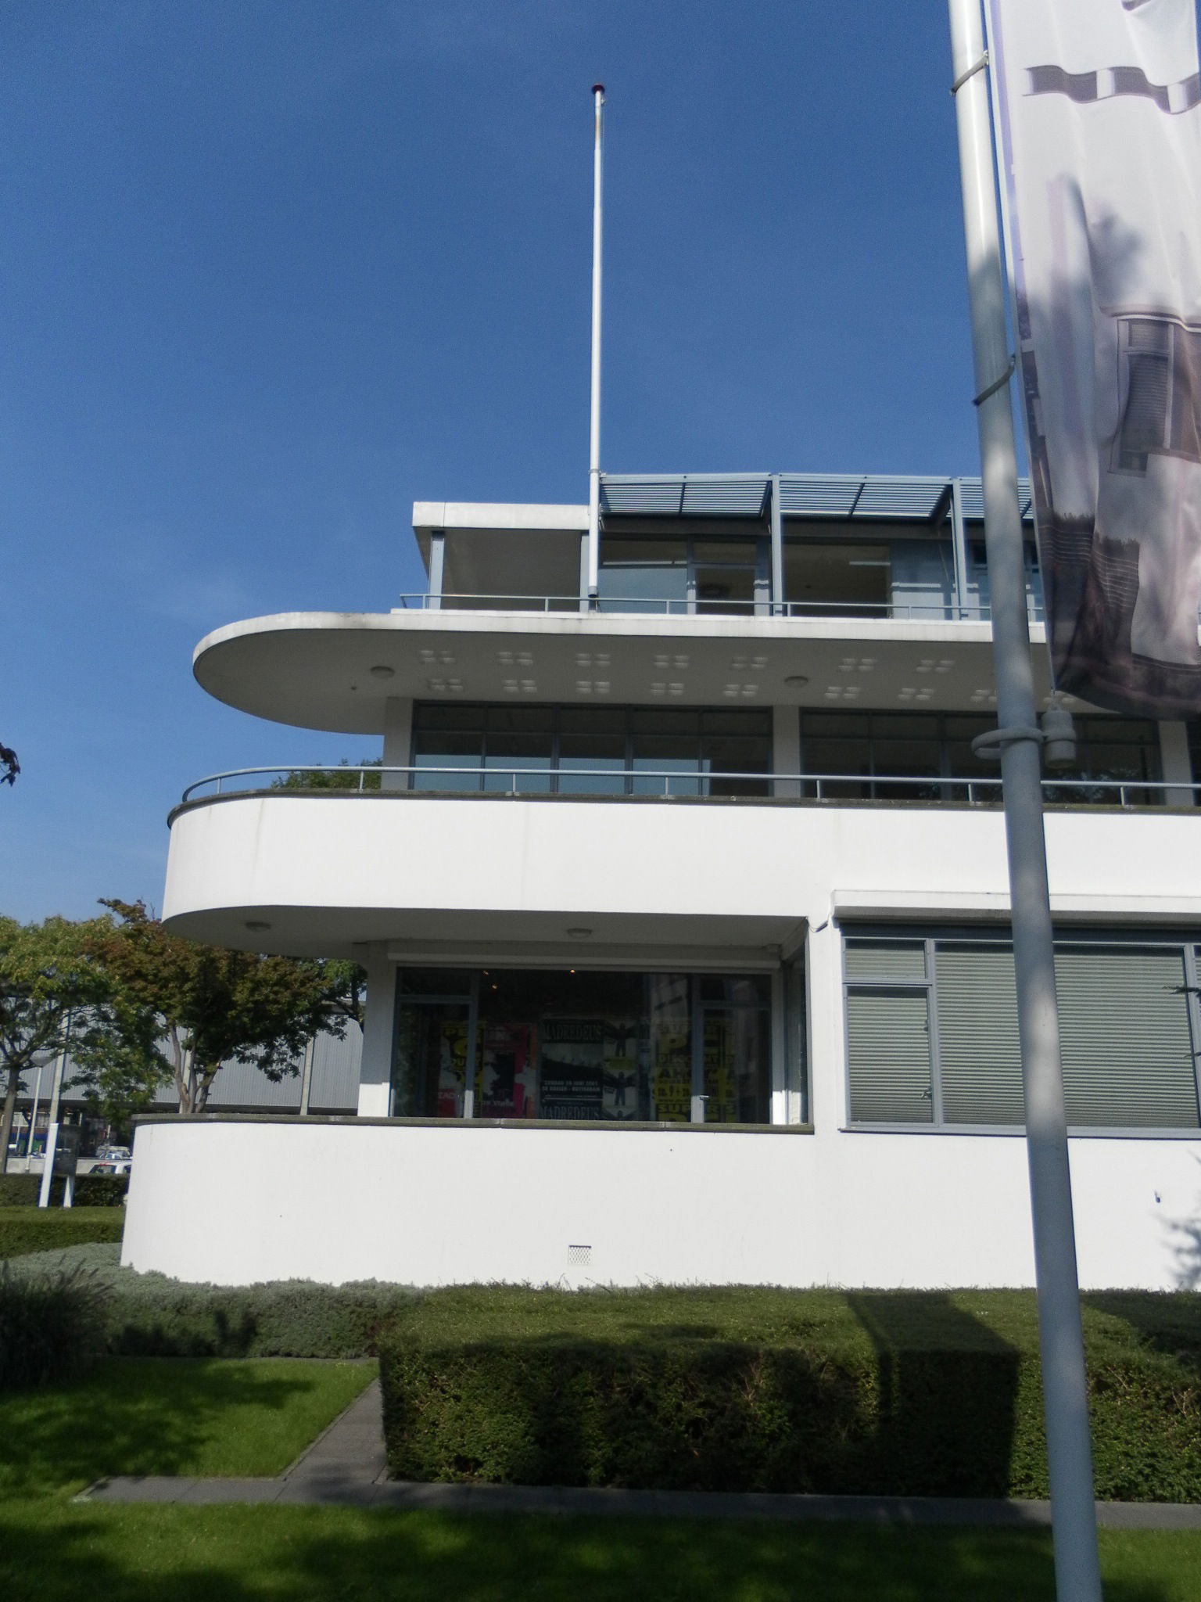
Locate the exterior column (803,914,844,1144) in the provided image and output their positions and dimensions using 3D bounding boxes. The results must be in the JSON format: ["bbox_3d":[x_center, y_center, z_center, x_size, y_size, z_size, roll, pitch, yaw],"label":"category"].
[{"bbox_3d":[2.291,2.293,13.210,0.340,2.150,0.330,1,-15,0],"label":"exterior column"}]

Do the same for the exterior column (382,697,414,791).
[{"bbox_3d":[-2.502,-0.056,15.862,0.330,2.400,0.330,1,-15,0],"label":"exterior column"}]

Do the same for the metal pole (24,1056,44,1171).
[{"bbox_3d":[-25.524,14.170,58.393,0.170,4.950,0.170,1,-15,0],"label":"metal pole"}]

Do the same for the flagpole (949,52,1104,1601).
[{"bbox_3d":[1.077,-0.949,3.502,0.100,7.100,0.100,1,-15,0],"label":"flagpole"}]

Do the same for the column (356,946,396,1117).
[{"bbox_3d":[-2.555,2.880,15.076,0.330,2.450,0.330,1,-15,0],"label":"column"}]

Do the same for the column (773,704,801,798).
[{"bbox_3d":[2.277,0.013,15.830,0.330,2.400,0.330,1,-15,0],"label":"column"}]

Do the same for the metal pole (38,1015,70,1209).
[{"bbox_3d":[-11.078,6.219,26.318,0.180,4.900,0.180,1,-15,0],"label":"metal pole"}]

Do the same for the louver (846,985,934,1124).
[{"bbox_3d":[2.896,2.568,13.042,0.870,1.350,0.080,1,-15,0],"label":"louver"}]

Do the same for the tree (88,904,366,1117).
[{"bbox_3d":[-5.969,4.141,20.648,4.600,6.000,4.500,1,-15,0],"label":"tree"}]

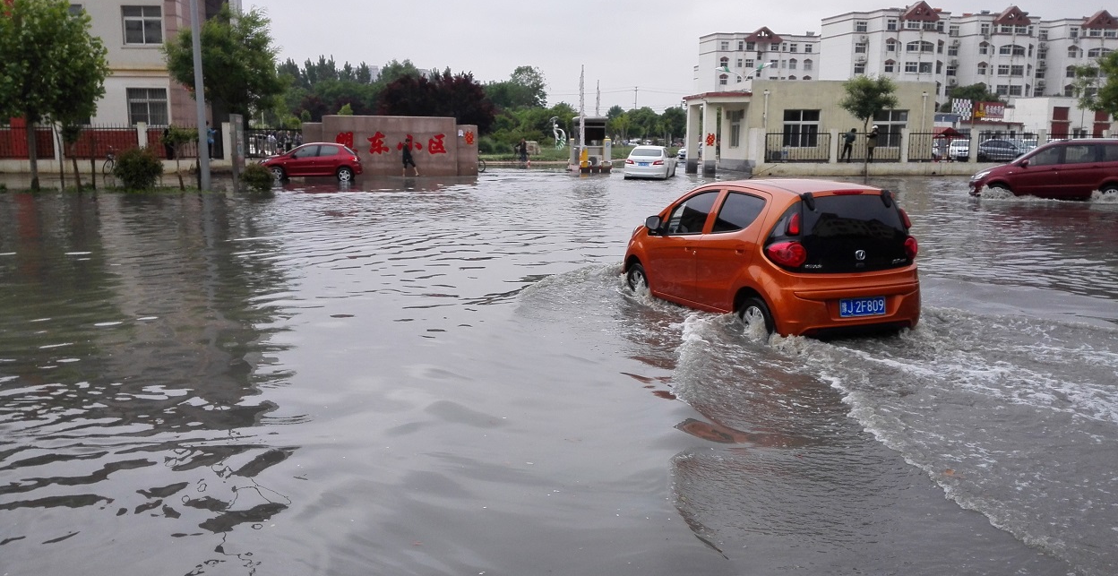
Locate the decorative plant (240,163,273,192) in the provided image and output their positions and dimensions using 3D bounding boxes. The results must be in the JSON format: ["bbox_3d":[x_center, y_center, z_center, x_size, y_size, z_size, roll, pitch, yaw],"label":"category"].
[{"bbox_3d":[-9.458,-3.476,25.926,1.060,0.847,1.060,-5,11,-26],"label":"decorative plant"}]

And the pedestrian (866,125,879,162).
[{"bbox_3d":[13.962,-6.389,36.858,0.500,1.635,0.500,6,11,29],"label":"pedestrian"}]

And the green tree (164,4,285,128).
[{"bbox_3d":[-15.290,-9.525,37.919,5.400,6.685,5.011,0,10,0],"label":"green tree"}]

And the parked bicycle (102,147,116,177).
[{"bbox_3d":[-18.411,-5.302,34.735,0.550,1.060,1.650,6,11,29],"label":"parked bicycle"}]

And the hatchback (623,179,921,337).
[{"bbox_3d":[1.970,-0.405,8.580,1.640,1.470,3.530,-3,11,-20],"label":"hatchback"}]

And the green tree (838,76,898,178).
[{"bbox_3d":[12.536,-6.403,33.248,2.350,4.053,2.350,4,11,20],"label":"green tree"}]

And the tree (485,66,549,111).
[{"bbox_3d":[-3.757,-15.702,74.295,5.700,8.124,5.700,0,10,0],"label":"tree"}]

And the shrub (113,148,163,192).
[{"bbox_3d":[-12.506,-3.546,24.673,1.462,1.306,1.388,0,10,0],"label":"shrub"}]

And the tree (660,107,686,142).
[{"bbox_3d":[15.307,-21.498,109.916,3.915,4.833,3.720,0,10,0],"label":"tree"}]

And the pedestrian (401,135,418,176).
[{"bbox_3d":[-6.523,-5.686,36.158,0.680,1.639,0.500,0,10,-3],"label":"pedestrian"}]

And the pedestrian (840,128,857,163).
[{"bbox_3d":[12.387,-6.114,35.469,0.620,1.520,0.450,0,10,0],"label":"pedestrian"}]

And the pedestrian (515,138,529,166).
[{"bbox_3d":[-2.418,-8.901,53.854,0.550,1.680,0.450,2,10,8],"label":"pedestrian"}]

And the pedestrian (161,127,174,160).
[{"bbox_3d":[-16.819,-6.235,35.774,0.520,1.520,0.420,0,10,0],"label":"pedestrian"}]

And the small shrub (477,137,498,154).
[{"bbox_3d":[-5.654,-11.166,65.056,1.826,1.315,1.644,0,10,0],"label":"small shrub"}]

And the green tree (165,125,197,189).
[{"bbox_3d":[-11.214,-3.860,24.615,1.037,1.918,0.985,0,10,0],"label":"green tree"}]

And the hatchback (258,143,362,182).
[{"bbox_3d":[-8.869,-4.554,30.302,3.840,1.430,1.650,1,10,3],"label":"hatchback"}]

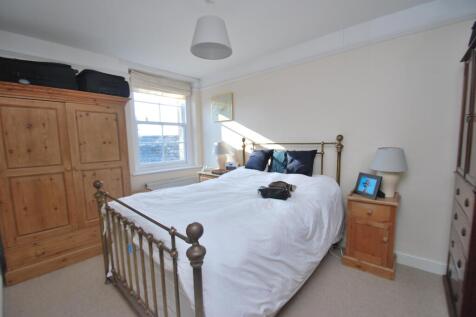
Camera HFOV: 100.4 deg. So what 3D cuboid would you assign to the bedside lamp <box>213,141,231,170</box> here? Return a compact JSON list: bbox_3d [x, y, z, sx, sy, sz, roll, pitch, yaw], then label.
[{"bbox_3d":[-0.287,-0.029,3.525,0.300,0.500,0.300,0,5,0],"label":"bedside lamp"}]

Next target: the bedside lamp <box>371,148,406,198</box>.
[{"bbox_3d":[1.491,0.150,1.949,0.290,0.500,0.290,4,7,41],"label":"bedside lamp"}]

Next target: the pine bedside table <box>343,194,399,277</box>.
[{"bbox_3d":[1.387,0.740,2.074,0.430,0.740,0.365,3,6,37],"label":"pine bedside table"}]

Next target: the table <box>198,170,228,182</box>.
[{"bbox_3d":[-0.392,0.627,3.645,0.480,0.710,0.370,4,7,41],"label":"table"}]

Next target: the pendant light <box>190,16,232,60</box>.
[{"bbox_3d":[-0.244,-1.130,1.829,0.380,0.280,0.380,0,5,0],"label":"pendant light"}]

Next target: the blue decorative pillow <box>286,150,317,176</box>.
[{"bbox_3d":[0.759,0.060,2.464,0.400,0.360,0.140,4,-10,41],"label":"blue decorative pillow"}]

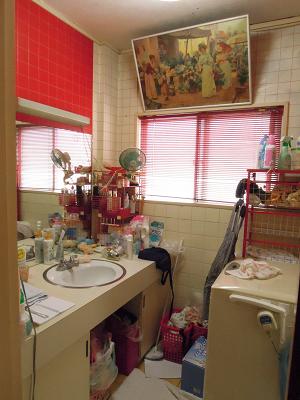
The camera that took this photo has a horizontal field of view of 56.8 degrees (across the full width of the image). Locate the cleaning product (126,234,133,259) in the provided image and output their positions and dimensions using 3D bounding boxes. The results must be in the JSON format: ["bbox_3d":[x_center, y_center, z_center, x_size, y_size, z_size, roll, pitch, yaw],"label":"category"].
[{"bbox_3d":[-0.148,0.345,2.044,0.038,0.172,0.038,4,6,27],"label":"cleaning product"}]

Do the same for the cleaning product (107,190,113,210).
[{"bbox_3d":[-0.334,0.006,2.300,0.043,0.167,0.043,2,5,0],"label":"cleaning product"}]

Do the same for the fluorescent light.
[{"bbox_3d":[-0.636,-0.569,1.863,0.091,0.061,0.624,4,6,27],"label":"fluorescent light"}]

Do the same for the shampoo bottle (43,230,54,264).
[{"bbox_3d":[-0.686,0.320,1.886,0.071,0.221,0.071,4,6,27],"label":"shampoo bottle"}]

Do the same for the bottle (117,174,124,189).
[{"bbox_3d":[-0.244,-0.153,2.291,0.056,0.113,0.053,4,6,27],"label":"bottle"}]

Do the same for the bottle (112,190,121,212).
[{"bbox_3d":[-0.274,0.011,2.269,0.057,0.175,0.052,4,6,27],"label":"bottle"}]

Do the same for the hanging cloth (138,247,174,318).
[{"bbox_3d":[0.047,0.650,2.145,0.180,0.530,0.210,4,6,27],"label":"hanging cloth"}]

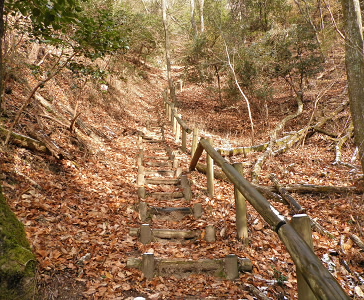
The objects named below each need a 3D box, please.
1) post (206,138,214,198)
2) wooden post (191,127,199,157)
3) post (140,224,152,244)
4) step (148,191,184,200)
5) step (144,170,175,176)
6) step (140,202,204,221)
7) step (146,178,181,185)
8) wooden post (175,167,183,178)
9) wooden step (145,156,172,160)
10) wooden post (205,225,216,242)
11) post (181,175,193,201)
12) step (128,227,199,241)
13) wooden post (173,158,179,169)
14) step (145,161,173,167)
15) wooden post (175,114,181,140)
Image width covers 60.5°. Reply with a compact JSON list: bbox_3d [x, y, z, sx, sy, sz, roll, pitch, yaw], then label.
[{"bbox_3d":[0.448,0.283,4.900,0.105,0.930,0.105,0,-10,0],"label":"post"},{"bbox_3d":[0.307,-0.193,7.800,0.120,0.790,0.120,7,-6,0],"label":"wooden post"},{"bbox_3d":[-0.433,1.016,3.750,0.120,0.225,0.120,-1,-6,0],"label":"post"},{"bbox_3d":[-0.243,0.719,4.900,0.630,0.120,0.130,0,-10,0],"label":"step"},{"bbox_3d":[-0.433,0.452,6.000,0.620,0.110,0.120,0,-10,0],"label":"step"},{"bbox_3d":[-0.148,0.828,4.200,0.840,0.200,0.150,0,-10,0],"label":"step"},{"bbox_3d":[-0.332,0.554,5.450,0.650,0.110,0.120,0,-10,0],"label":"step"},{"bbox_3d":[-0.059,0.480,6.600,0.110,0.240,0.110,11,-6,0],"label":"wooden post"},{"bbox_3d":[-0.554,0.196,7.200,0.650,0.100,0.120,0,-10,0],"label":"wooden step"},{"bbox_3d":[0.351,1.028,3.820,0.115,0.200,0.115,-1,-6,0],"label":"wooden post"},{"bbox_3d":[0.074,0.661,5.500,0.130,0.440,0.130,-8,-6,0],"label":"post"},{"bbox_3d":[-0.211,1.036,3.870,0.900,0.125,0.125,-1,-6,0],"label":"step"},{"bbox_3d":[-0.132,0.307,7.000,0.105,0.210,0.105,-1,-6,0],"label":"wooden post"},{"bbox_3d":[-0.493,0.294,6.550,0.620,0.110,0.120,0,-10,0],"label":"step"},{"bbox_3d":[-0.132,-0.677,9.600,0.110,0.820,0.110,0,-10,0],"label":"wooden post"}]

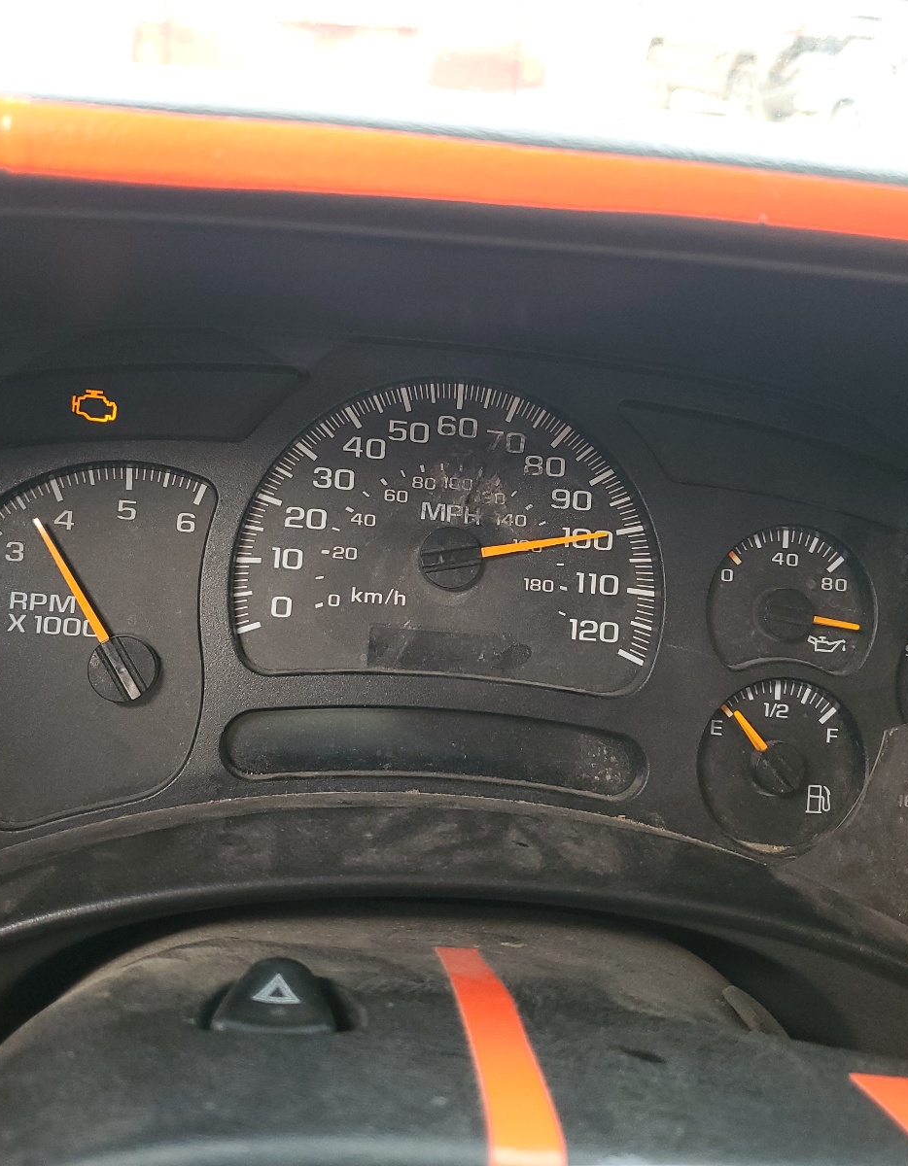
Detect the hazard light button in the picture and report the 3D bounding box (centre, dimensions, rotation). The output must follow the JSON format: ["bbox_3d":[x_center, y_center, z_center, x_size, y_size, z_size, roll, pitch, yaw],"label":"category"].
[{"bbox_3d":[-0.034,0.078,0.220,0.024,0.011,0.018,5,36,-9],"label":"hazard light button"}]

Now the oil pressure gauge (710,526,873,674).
[{"bbox_3d":[0.084,0.004,0.298,0.044,0.038,0.011,5,-4,-9],"label":"oil pressure gauge"}]

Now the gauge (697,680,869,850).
[{"bbox_3d":[0.081,0.046,0.296,0.044,0.043,0.011,5,-4,-9],"label":"gauge"}]

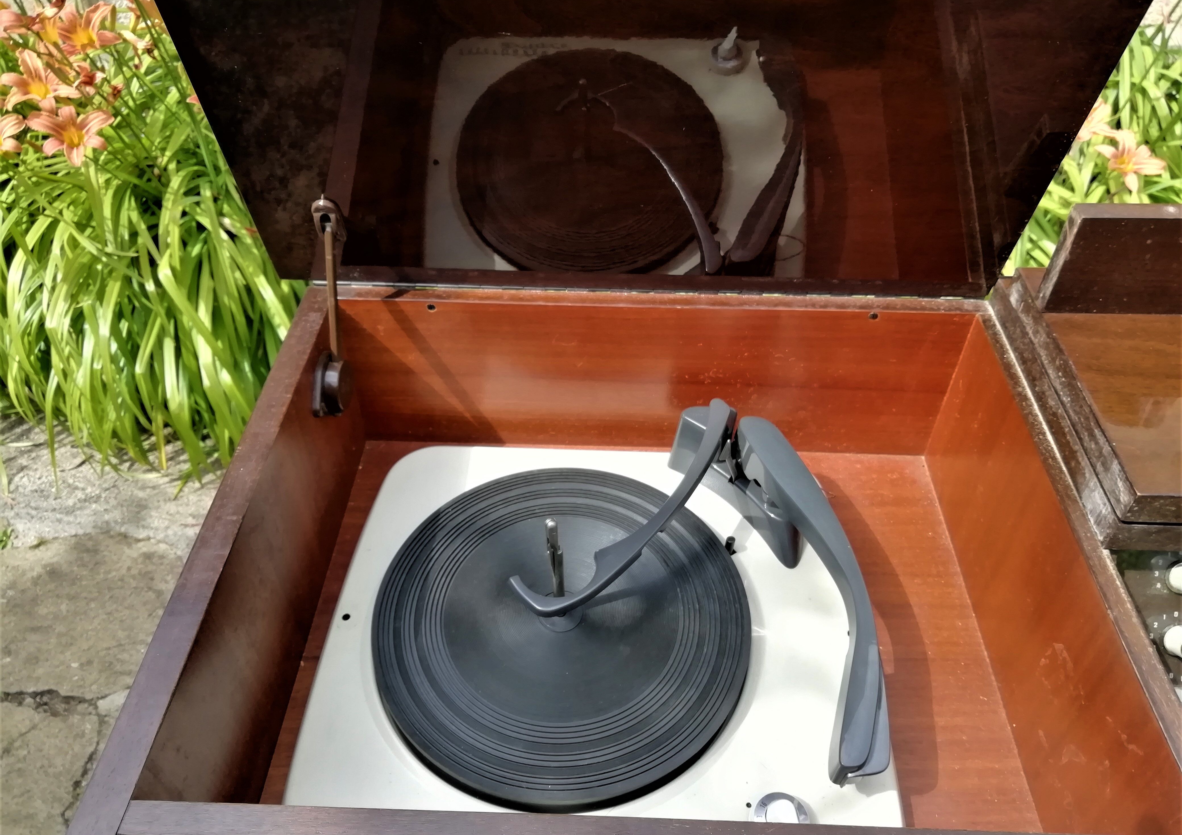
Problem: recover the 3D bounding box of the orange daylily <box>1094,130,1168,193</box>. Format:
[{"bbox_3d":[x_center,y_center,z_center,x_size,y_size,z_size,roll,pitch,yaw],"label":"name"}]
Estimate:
[{"bbox_3d":[0.789,-0.374,1.300,0.097,0.086,0.060,14,19,11],"label":"orange daylily"}]

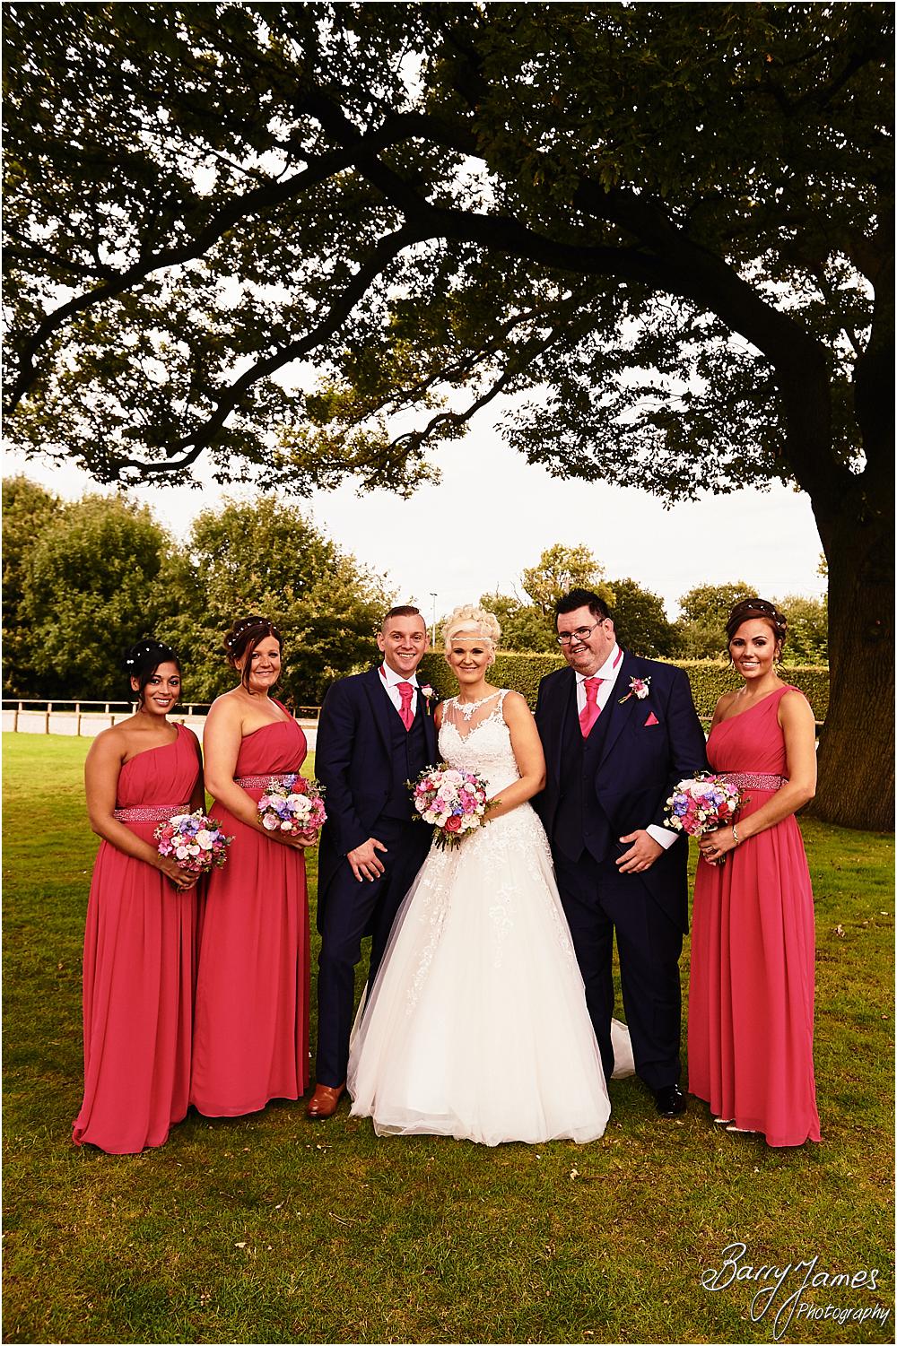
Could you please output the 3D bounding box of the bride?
[{"bbox_3d":[0.177,0.655,3.830,1.000,1.780,0.900,1,-1,12],"label":"bride"}]

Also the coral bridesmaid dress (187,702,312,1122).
[{"bbox_3d":[-0.711,0.829,3.758,0.430,1.400,0.440,2,-1,-37],"label":"coral bridesmaid dress"}]

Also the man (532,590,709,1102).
[{"bbox_3d":[0.615,0.610,3.770,0.680,1.830,0.470,0,-1,19],"label":"man"}]

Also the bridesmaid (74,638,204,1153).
[{"bbox_3d":[-1.039,0.700,3.529,0.440,1.640,0.450,2,-1,-37],"label":"bridesmaid"}]

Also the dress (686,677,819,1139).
[{"bbox_3d":[1.025,0.770,3.500,0.430,1.470,0.420,-1,-1,38],"label":"dress"}]

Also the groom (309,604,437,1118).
[{"bbox_3d":[-0.214,0.648,3.770,0.580,1.780,0.450,1,-1,-22],"label":"groom"}]

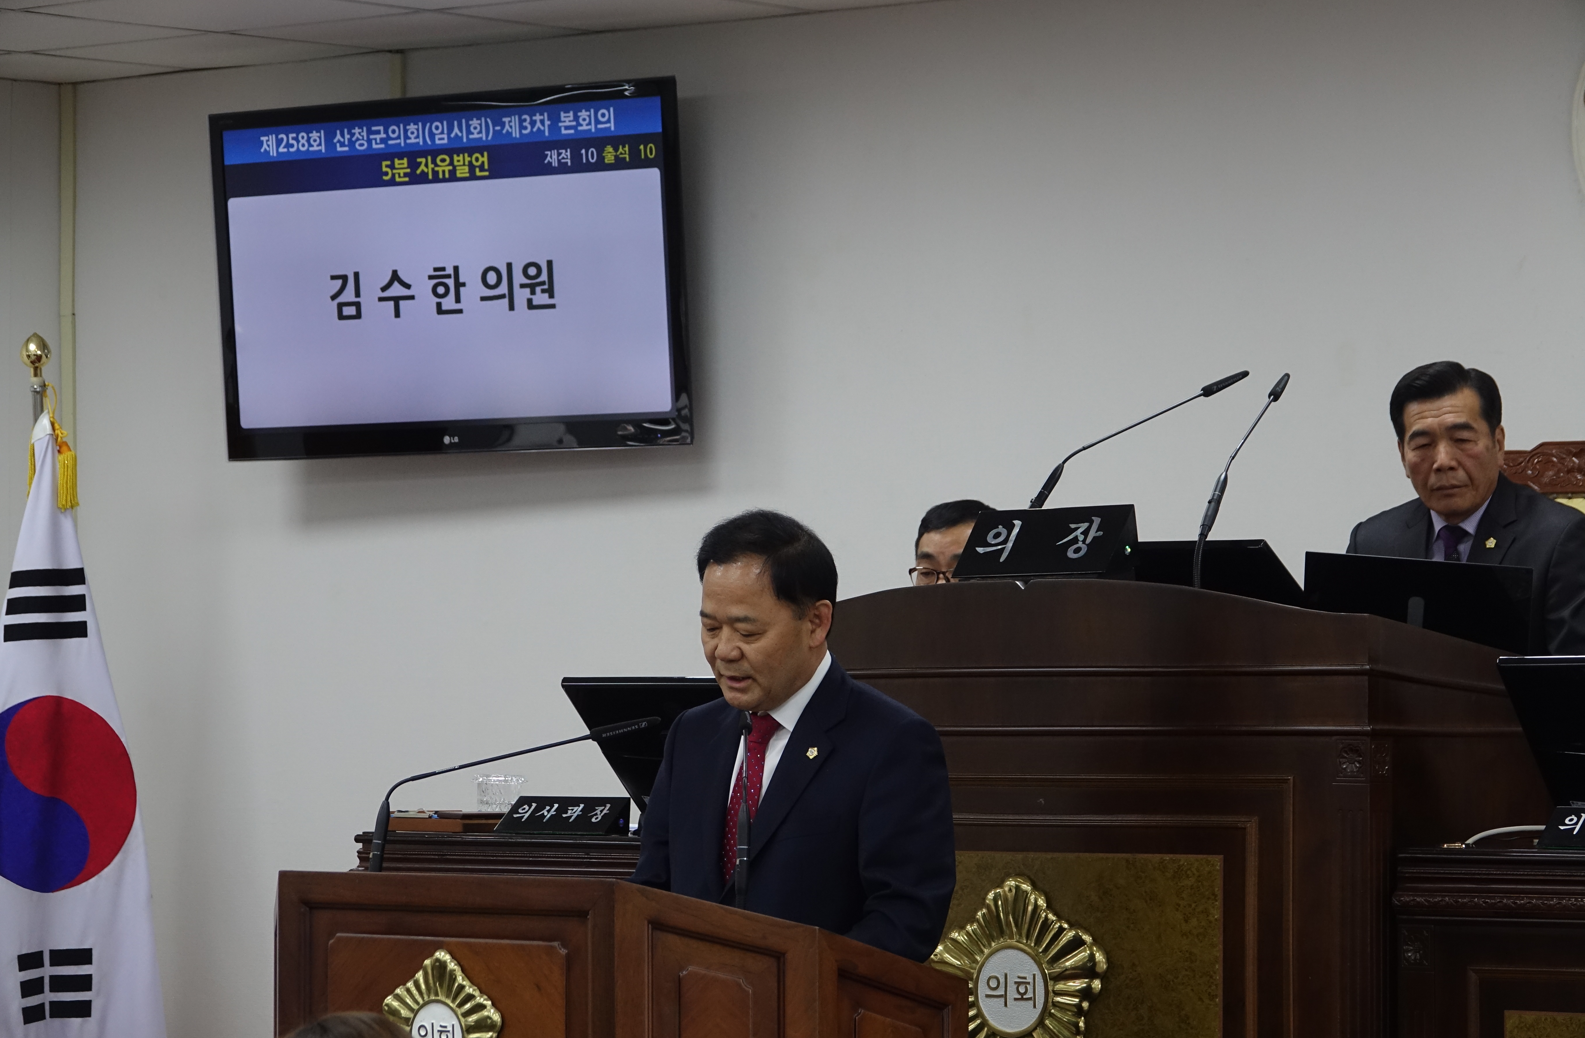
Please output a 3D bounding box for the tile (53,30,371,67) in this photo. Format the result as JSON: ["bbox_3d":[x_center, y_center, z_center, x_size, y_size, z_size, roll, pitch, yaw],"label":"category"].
[{"bbox_3d":[-1.350,-1.074,12.356,0.600,0.018,0.530,-1,-2,38],"label":"tile"}]

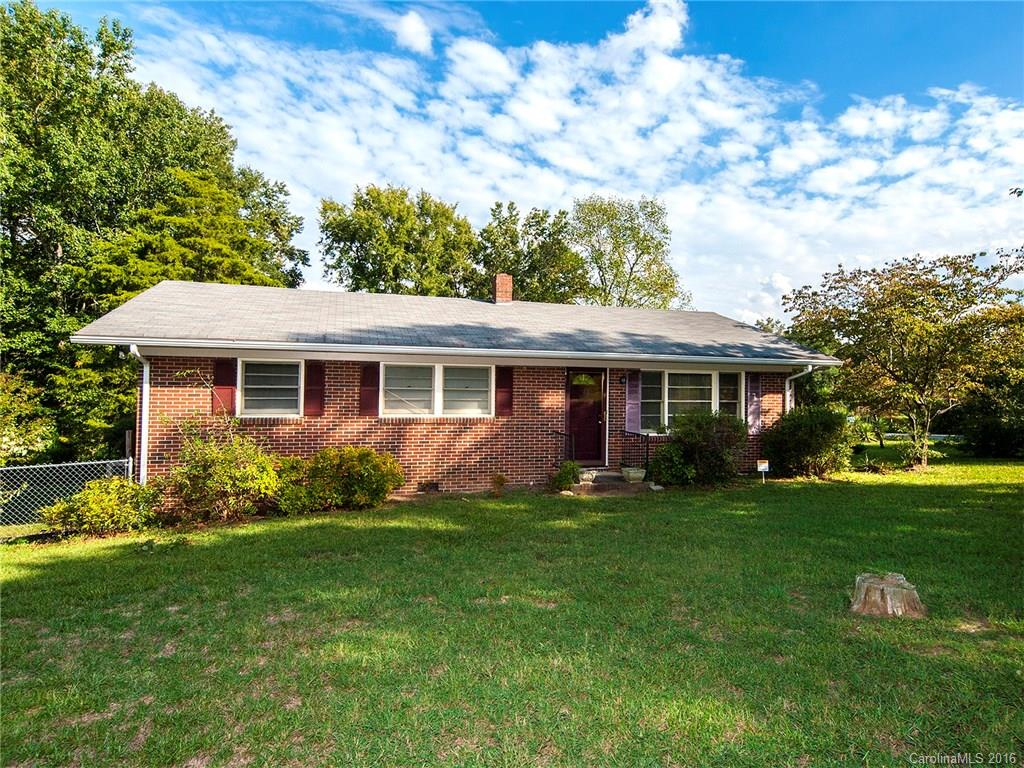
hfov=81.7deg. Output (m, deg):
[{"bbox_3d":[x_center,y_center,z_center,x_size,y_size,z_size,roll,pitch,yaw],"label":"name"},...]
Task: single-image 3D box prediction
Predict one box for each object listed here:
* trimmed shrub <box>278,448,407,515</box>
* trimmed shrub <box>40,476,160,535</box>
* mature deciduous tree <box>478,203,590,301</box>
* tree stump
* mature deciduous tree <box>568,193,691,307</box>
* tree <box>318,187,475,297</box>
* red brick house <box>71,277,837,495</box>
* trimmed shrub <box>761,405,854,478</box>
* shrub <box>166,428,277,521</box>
[{"bbox_3d":[-3.053,1.614,10.350,2.050,1.060,1.400,1,-1,-16],"label":"trimmed shrub"},{"bbox_3d":[-6.624,1.879,9.500,1.650,0.820,1.250,1,-1,-16],"label":"trimmed shrub"},{"bbox_3d":[0.989,-3.288,30.000,5.781,11.736,6.000,1,-1,0],"label":"mature deciduous tree"},{"bbox_3d":[3.029,1.669,4.760,0.540,0.230,0.530,1,-1,0],"label":"tree stump"},{"bbox_3d":[5.561,-3.177,28.000,5.774,11.537,6.000,1,-1,0],"label":"mature deciduous tree"},{"bbox_3d":[-5.564,-3.608,29.000,7.843,12.196,7.500,1,-1,0],"label":"tree"},{"bbox_3d":[-1.034,-0.259,15.913,14.950,5.200,9.600,1,-1,-16],"label":"red brick house"},{"bbox_3d":[6.668,1.251,13.350,1.850,1.590,1.600,1,-1,-16],"label":"trimmed shrub"},{"bbox_3d":[-4.851,1.511,9.880,1.680,1.450,1.250,1,-1,-16],"label":"shrub"}]

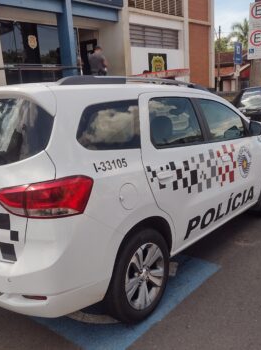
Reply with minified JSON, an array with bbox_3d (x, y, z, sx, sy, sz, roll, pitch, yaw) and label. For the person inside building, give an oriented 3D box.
[{"bbox_3d":[-0.837,-2.695,10.166,0.540,1.730,0.360,0,12,17],"label":"person inside building"}]

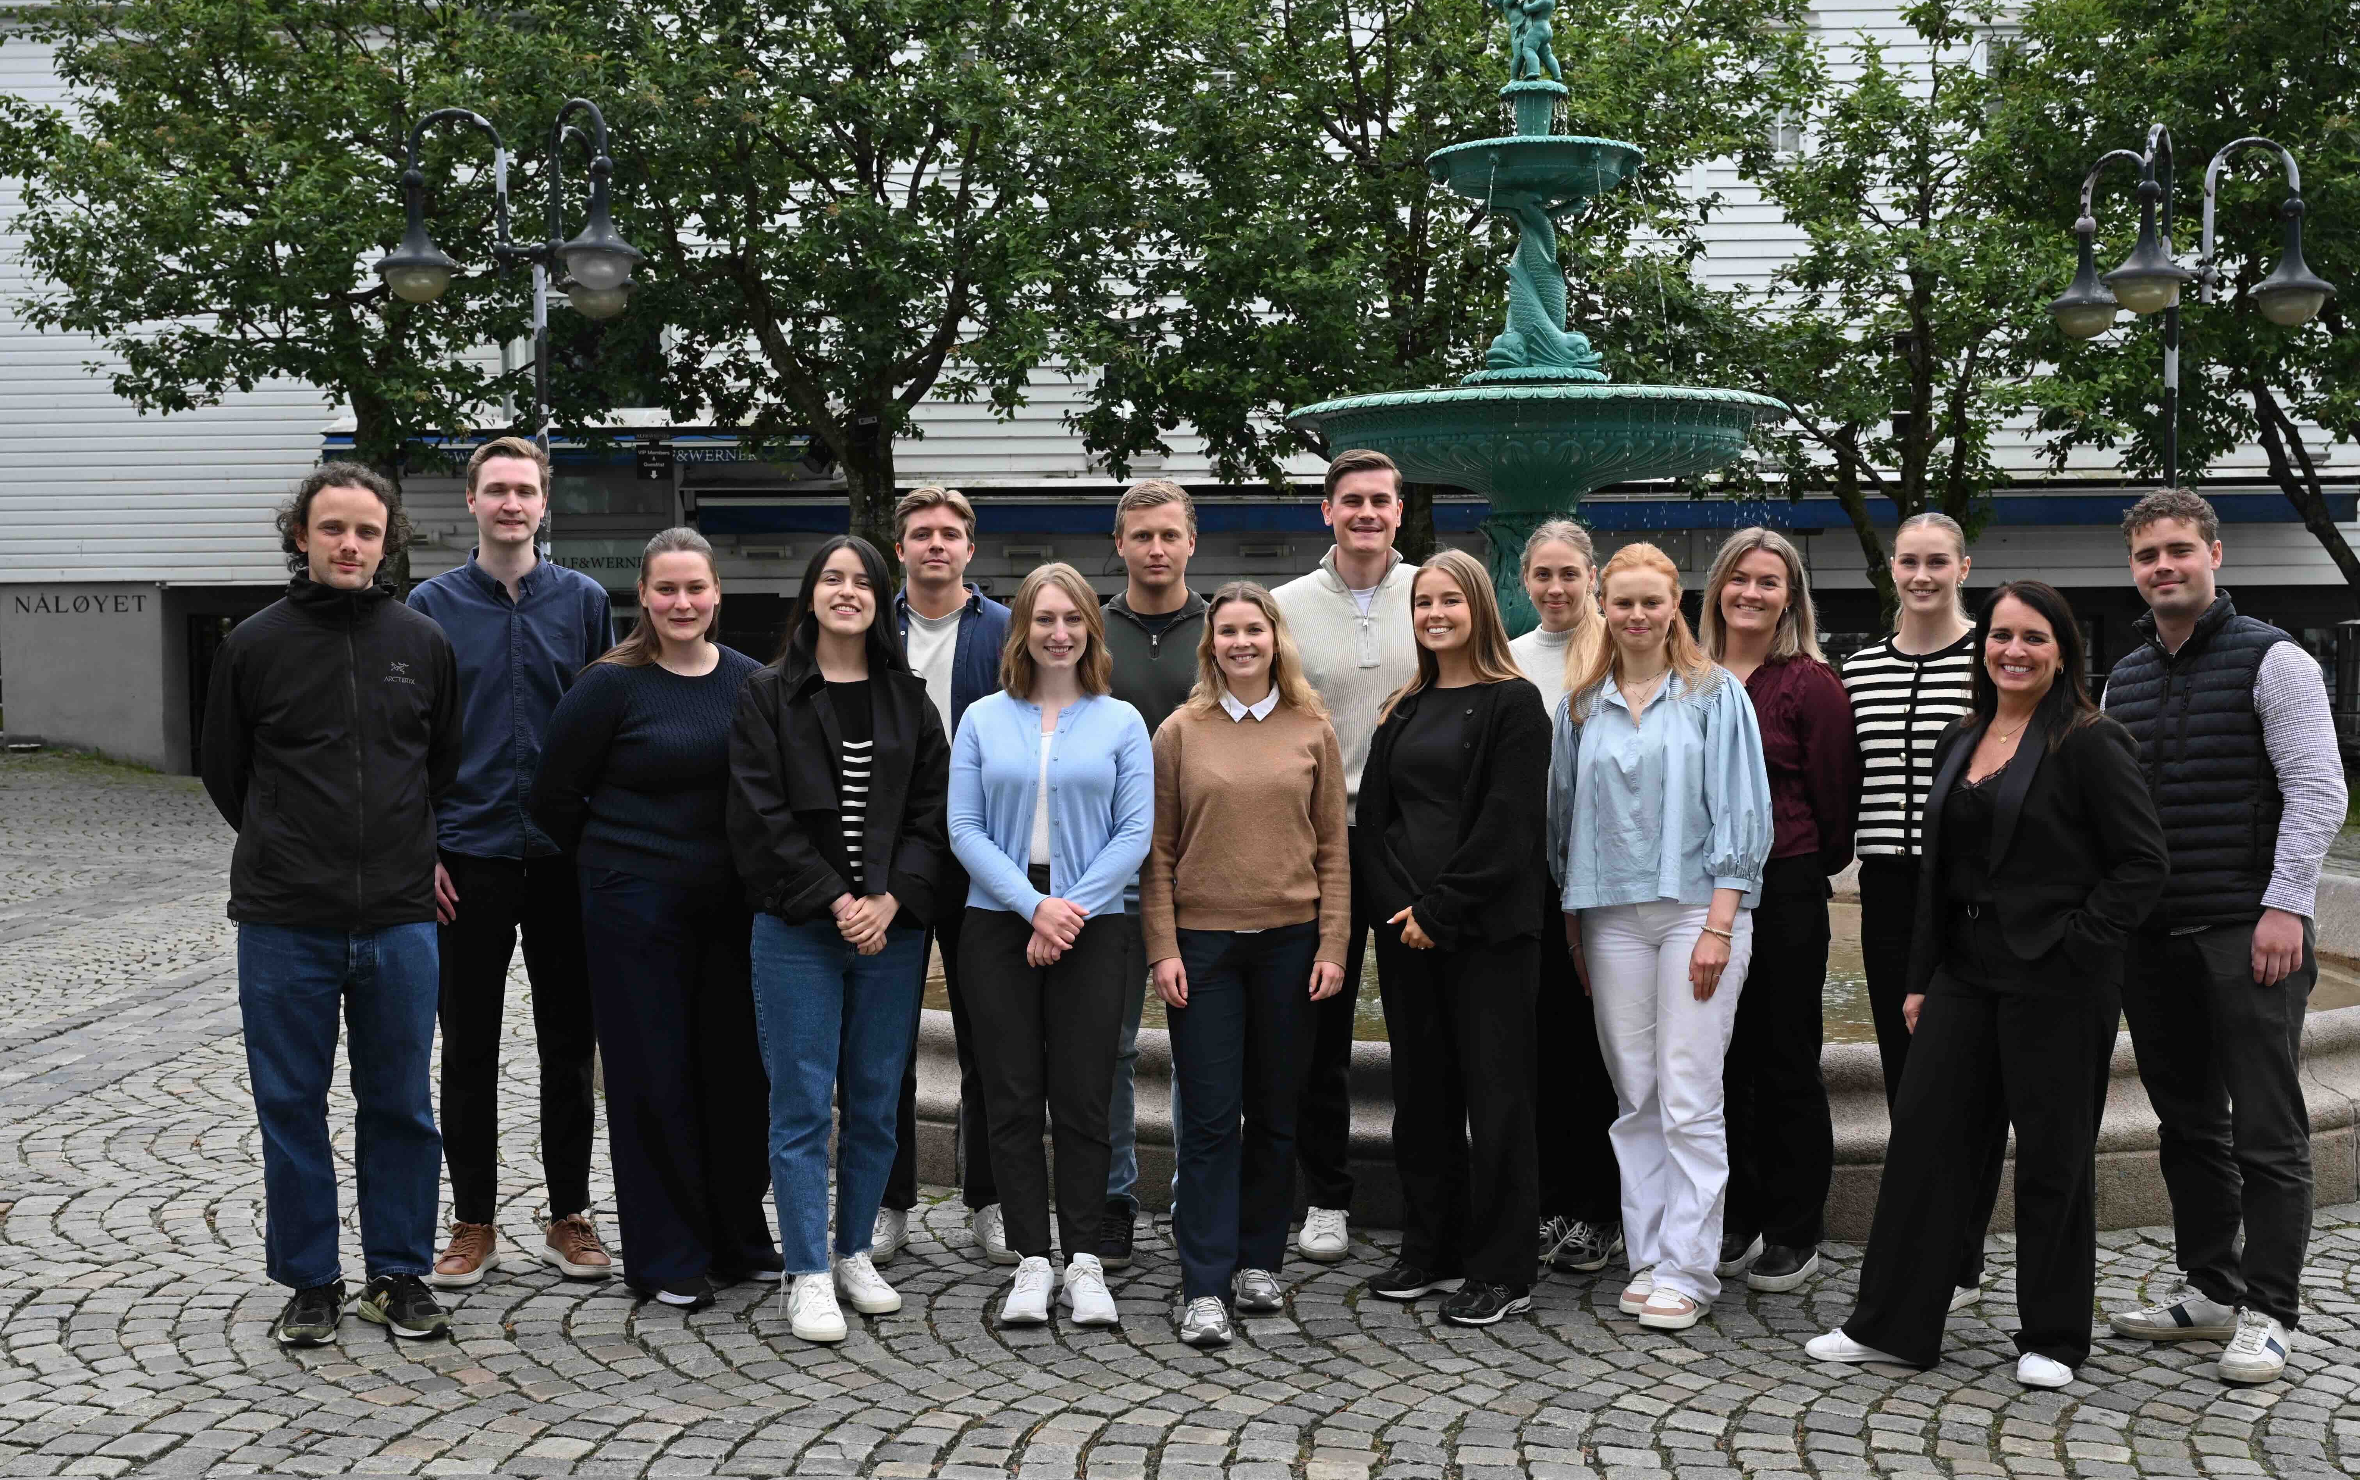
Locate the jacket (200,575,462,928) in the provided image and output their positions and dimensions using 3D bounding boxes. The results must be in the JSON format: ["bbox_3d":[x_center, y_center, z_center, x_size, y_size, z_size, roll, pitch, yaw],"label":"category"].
[{"bbox_3d":[-1.827,0.024,5.360,0.540,0.751,0.320,-2,4,-22],"label":"jacket"}]

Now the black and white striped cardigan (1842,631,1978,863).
[{"bbox_3d":[1.684,0.013,5.660,0.400,0.520,0.270,1,4,27],"label":"black and white striped cardigan"}]

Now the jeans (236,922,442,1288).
[{"bbox_3d":[-1.835,0.748,5.430,0.420,0.890,0.310,-1,2,-24],"label":"jeans"}]

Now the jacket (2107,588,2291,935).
[{"bbox_3d":[2.147,0.045,5.270,0.420,0.700,0.310,1,2,36],"label":"jacket"}]

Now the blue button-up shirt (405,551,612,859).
[{"bbox_3d":[-1.563,-0.079,5.800,0.490,0.715,0.300,-2,4,-15],"label":"blue button-up shirt"}]

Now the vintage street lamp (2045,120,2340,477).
[{"bbox_3d":[5.518,-1.348,13.977,1.660,4.113,1.500,2,4,33],"label":"vintage street lamp"}]

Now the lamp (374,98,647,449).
[{"bbox_3d":[-3.760,-1.270,13.970,1.480,4.500,1.600,0,2,0],"label":"lamp"}]

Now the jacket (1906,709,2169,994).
[{"bbox_3d":[1.771,0.229,5.150,0.490,0.600,0.340,1,2,34],"label":"jacket"}]

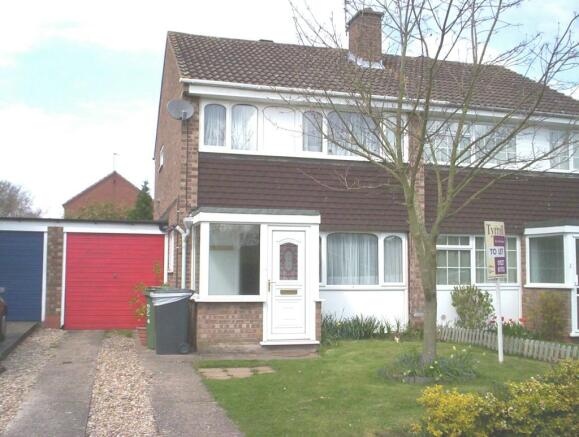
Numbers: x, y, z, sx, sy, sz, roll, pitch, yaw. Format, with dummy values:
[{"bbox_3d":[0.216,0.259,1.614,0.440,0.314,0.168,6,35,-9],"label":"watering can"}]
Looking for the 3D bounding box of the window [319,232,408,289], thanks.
[{"bbox_3d":[1.368,0.830,12.834,2.100,1.111,0.100,2,-5,-16],"label":"window"}]

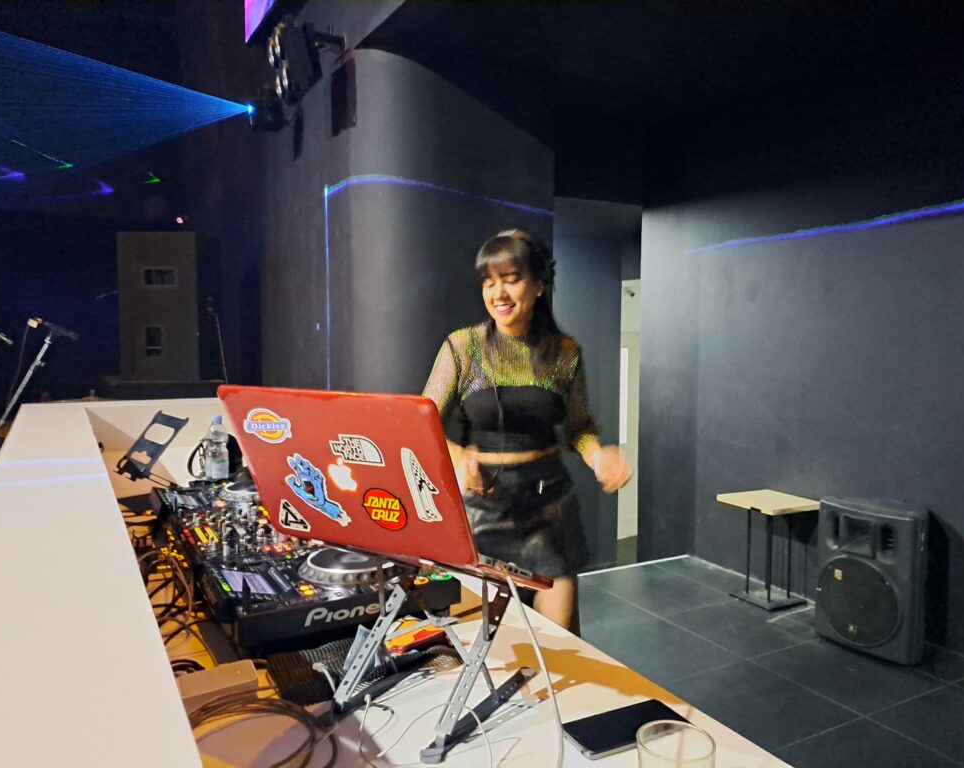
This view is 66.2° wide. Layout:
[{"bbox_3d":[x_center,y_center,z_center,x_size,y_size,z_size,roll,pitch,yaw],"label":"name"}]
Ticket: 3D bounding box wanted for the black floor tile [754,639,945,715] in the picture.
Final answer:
[{"bbox_3d":[1.640,1.306,3.342,0.590,0.012,0.590,-2,4,-28],"label":"black floor tile"}]

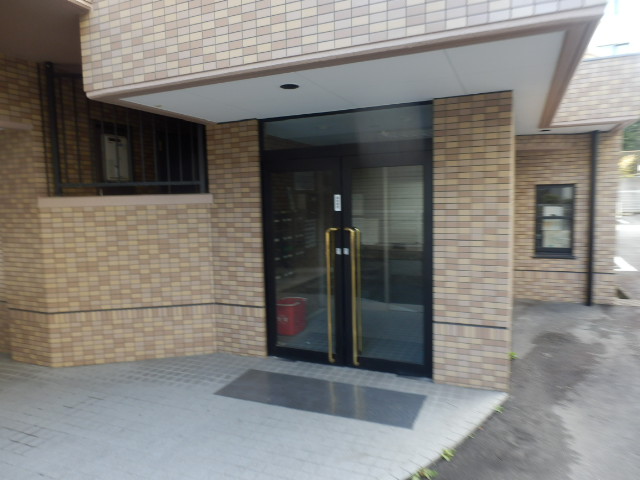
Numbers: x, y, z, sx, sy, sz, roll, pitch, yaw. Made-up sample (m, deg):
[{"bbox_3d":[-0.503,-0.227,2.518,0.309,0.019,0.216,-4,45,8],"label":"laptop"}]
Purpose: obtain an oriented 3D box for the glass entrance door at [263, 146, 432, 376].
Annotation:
[{"bbox_3d":[0.223,0.199,4.165,1.674,2.000,0.120,1,5,24],"label":"glass entrance door"}]

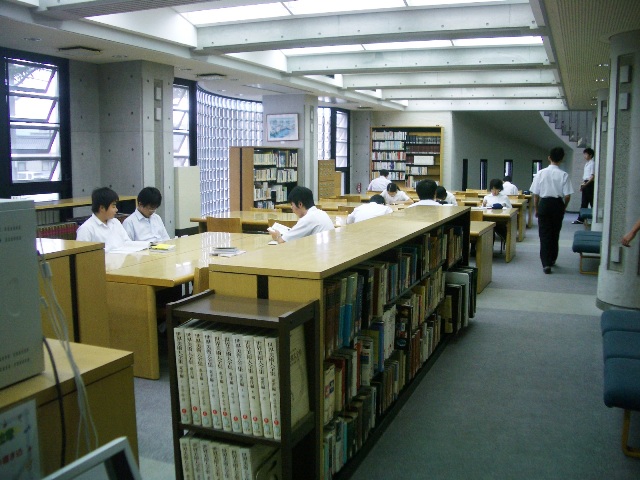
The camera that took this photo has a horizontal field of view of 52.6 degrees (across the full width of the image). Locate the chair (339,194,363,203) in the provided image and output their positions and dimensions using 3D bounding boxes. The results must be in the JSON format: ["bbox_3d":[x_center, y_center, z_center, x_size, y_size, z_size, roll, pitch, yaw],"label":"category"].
[{"bbox_3d":[0.620,-0.456,12.124,0.450,0.760,0.500,3,8,22],"label":"chair"}]

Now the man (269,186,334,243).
[{"bbox_3d":[-0.145,0.135,6.158,0.760,1.270,0.480,3,8,22],"label":"man"}]

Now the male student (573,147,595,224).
[{"bbox_3d":[6.121,-1.232,14.884,0.513,1.767,0.493,1,7,2],"label":"male student"}]

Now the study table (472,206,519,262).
[{"bbox_3d":[2.102,-0.126,10.105,1.826,0.706,1.234,3,8,22],"label":"study table"}]

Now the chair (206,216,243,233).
[{"bbox_3d":[-1.073,0.095,8.002,0.474,0.770,0.493,3,8,22],"label":"chair"}]

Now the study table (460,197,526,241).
[{"bbox_3d":[3.006,-0.423,12.315,1.800,0.690,1.200,3,8,22],"label":"study table"}]

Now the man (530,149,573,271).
[{"bbox_3d":[2.986,-0.387,8.354,0.520,1.640,0.420,3,8,22],"label":"man"}]

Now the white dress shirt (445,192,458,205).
[{"bbox_3d":[2.163,-0.600,11.061,0.474,0.493,0.395,6,10,38],"label":"white dress shirt"}]

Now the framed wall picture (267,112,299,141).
[{"bbox_3d":[-0.714,-2.154,12.416,0.660,0.515,0.035,3,8,22],"label":"framed wall picture"}]

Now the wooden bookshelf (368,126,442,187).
[{"bbox_3d":[2.309,-1.824,17.073,1.994,2.270,0.395,3,8,22],"label":"wooden bookshelf"}]

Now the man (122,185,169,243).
[{"bbox_3d":[-1.688,0.094,6.473,0.700,1.250,0.480,5,9,32],"label":"man"}]

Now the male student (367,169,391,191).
[{"bbox_3d":[1.485,-1.038,15.397,0.520,1.280,0.750,3,8,22],"label":"male student"}]

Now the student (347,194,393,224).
[{"bbox_3d":[0.568,0.031,7.364,0.533,1.086,0.809,4,8,25],"label":"student"}]

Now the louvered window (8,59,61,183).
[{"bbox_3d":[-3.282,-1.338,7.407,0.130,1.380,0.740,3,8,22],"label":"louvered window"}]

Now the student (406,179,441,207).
[{"bbox_3d":[1.121,-0.007,6.745,0.470,1.240,0.720,3,8,22],"label":"student"}]

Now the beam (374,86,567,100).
[{"bbox_3d":[3.325,-3.255,14.390,4.020,0.260,0.380,3,8,22],"label":"beam"}]

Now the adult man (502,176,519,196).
[{"bbox_3d":[4.176,-0.828,14.334,0.450,1.170,0.750,3,8,17],"label":"adult man"}]

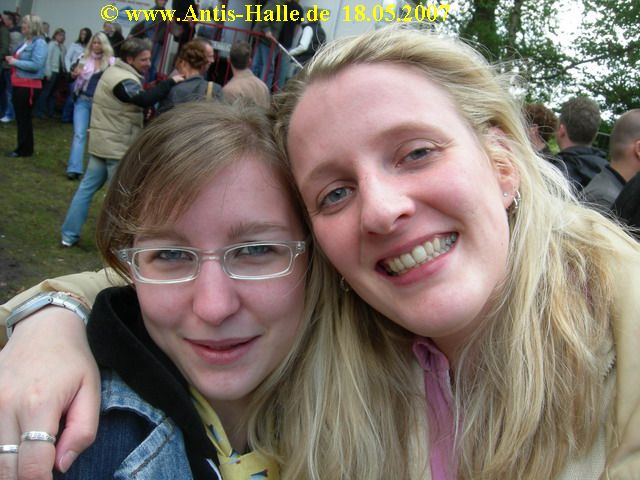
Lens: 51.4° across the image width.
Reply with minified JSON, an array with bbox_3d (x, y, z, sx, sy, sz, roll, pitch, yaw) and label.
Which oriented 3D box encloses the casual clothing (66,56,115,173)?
[{"bbox_3d":[-2.686,-1.436,7.730,0.490,1.420,0.320,11,12,-8],"label":"casual clothing"}]

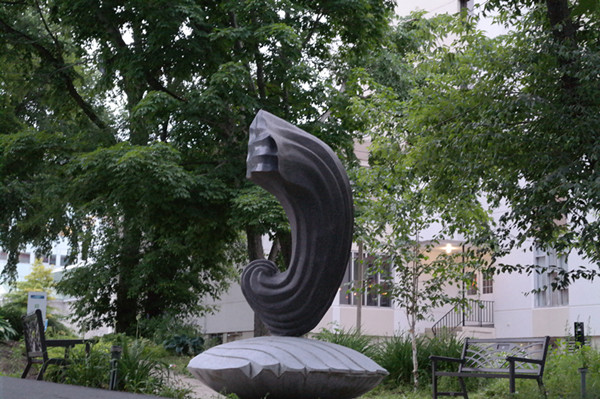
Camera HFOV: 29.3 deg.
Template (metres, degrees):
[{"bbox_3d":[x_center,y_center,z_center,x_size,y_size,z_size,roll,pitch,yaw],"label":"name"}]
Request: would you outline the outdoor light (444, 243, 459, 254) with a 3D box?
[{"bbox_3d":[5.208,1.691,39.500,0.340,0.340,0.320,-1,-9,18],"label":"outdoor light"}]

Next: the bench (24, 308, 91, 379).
[{"bbox_3d":[-2.232,1.466,10.422,0.584,0.846,1.390,4,-9,-18],"label":"bench"}]

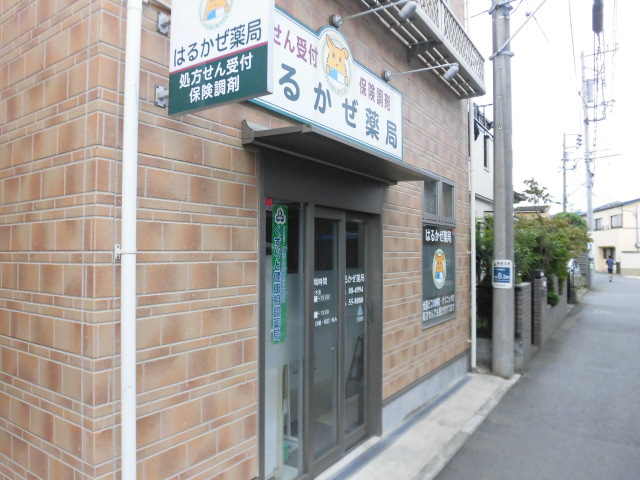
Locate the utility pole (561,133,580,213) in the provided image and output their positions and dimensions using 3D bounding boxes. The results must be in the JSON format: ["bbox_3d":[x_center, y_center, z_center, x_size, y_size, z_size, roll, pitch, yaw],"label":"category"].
[{"bbox_3d":[20.284,-2.900,36.000,1.600,11.500,0.600,-1,-2,20],"label":"utility pole"}]

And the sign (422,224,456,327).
[{"bbox_3d":[1.435,0.394,5.250,0.020,1.100,1.060,-1,-2,35],"label":"sign"}]

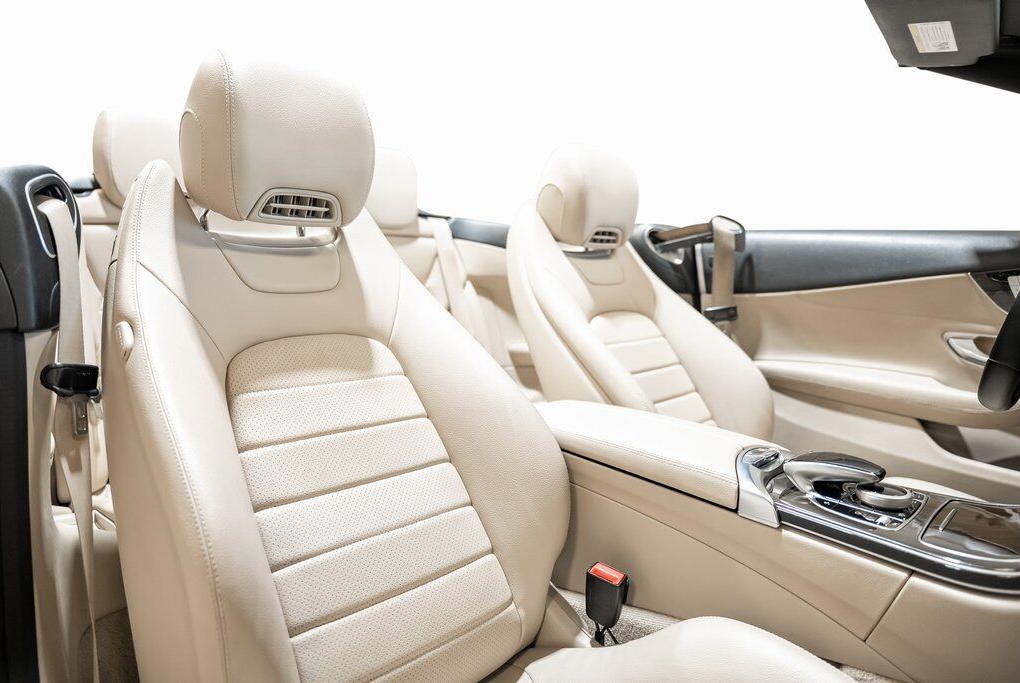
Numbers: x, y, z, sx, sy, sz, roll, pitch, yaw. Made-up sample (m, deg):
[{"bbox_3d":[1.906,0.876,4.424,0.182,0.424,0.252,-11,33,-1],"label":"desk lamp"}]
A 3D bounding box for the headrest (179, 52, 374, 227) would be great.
[{"bbox_3d":[-0.306,-0.258,0.935,0.150,0.210,0.258,4,6,41],"label":"headrest"}]

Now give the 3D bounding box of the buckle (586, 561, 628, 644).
[{"bbox_3d":[0.131,0.348,0.952,0.030,0.086,0.046,-4,6,-44],"label":"buckle"}]

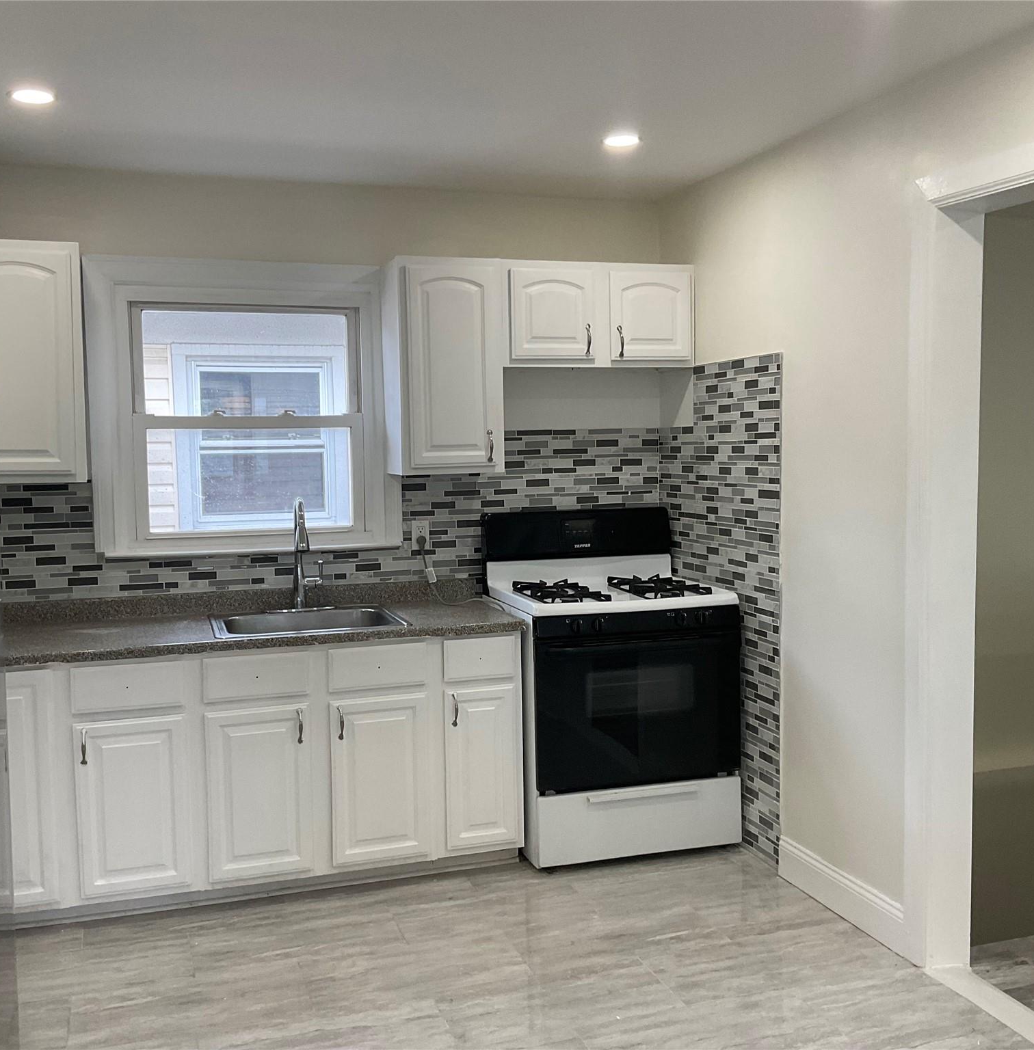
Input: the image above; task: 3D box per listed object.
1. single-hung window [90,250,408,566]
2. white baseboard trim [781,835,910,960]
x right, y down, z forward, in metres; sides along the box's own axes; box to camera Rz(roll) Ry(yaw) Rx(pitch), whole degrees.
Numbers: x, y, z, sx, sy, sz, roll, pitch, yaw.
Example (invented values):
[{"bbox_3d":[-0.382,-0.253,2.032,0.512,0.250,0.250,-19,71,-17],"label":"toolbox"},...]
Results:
[{"bbox_3d":[-0.978,-0.423,4.270,1.078,1.039,0.100,-2,4,-17],"label":"single-hung window"},{"bbox_3d":[0.989,1.123,3.590,0.018,0.140,0.686,-2,4,-17],"label":"white baseboard trim"}]

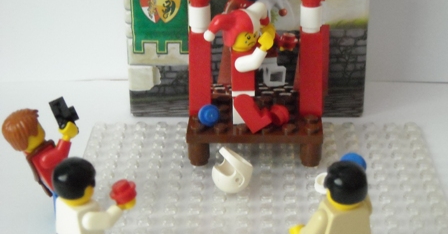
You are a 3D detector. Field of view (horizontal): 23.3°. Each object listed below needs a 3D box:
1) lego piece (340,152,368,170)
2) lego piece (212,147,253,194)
[{"bbox_3d":[0.038,0.014,0.321,0.008,0.008,0.005,6,-16,15],"label":"lego piece"},{"bbox_3d":[0.002,0.019,0.372,0.014,0.013,0.013,28,8,-28],"label":"lego piece"}]

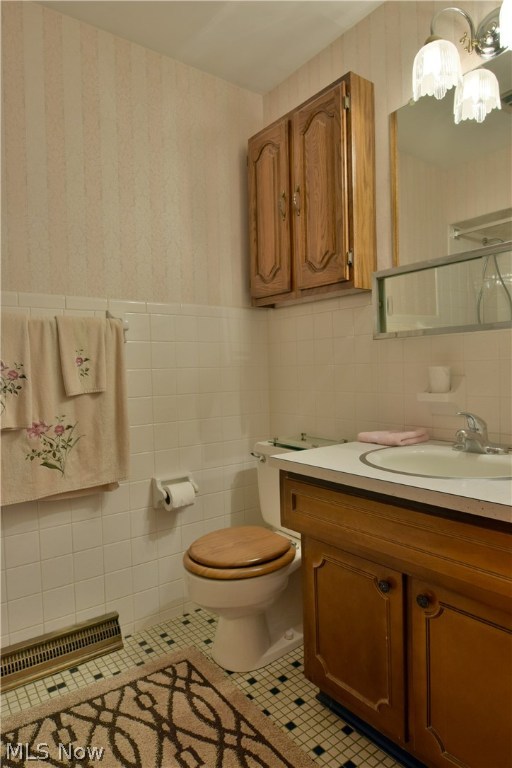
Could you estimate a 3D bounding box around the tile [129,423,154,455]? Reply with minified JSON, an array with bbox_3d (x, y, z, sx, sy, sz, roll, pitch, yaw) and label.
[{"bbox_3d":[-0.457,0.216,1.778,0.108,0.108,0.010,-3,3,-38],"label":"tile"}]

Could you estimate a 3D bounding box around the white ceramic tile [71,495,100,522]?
[{"bbox_3d":[-0.619,0.441,1.638,0.107,0.107,0.009,-3,2,-37],"label":"white ceramic tile"}]

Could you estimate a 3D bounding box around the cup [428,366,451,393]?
[{"bbox_3d":[0.585,-0.013,1.426,0.067,0.084,0.067,-2,1,0],"label":"cup"}]

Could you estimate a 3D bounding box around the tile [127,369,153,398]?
[{"bbox_3d":[-0.468,-0.004,1.790,0.108,0.109,0.010,-3,2,-36],"label":"tile"}]

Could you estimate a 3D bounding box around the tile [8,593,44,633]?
[{"bbox_3d":[-0.781,0.773,1.514,0.107,0.107,0.009,-3,2,-37],"label":"tile"}]

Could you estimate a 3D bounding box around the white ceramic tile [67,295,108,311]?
[{"bbox_3d":[-0.625,-0.296,1.663,0.152,0.044,0.010,-3,1,-36],"label":"white ceramic tile"}]

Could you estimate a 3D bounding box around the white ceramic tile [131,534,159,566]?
[{"bbox_3d":[-0.441,0.649,1.773,0.107,0.107,0.009,-3,2,-37],"label":"white ceramic tile"}]

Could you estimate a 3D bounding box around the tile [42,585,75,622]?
[{"bbox_3d":[-0.703,0.777,1.597,0.108,0.108,0.010,-3,3,-38],"label":"tile"}]

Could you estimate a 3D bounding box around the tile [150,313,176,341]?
[{"bbox_3d":[-0.381,-0.226,1.830,0.108,0.108,0.010,-3,3,-38],"label":"tile"}]

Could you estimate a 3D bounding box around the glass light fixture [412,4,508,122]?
[{"bbox_3d":[0.625,-0.969,1.230,0.200,0.230,0.370,-3,2,-38],"label":"glass light fixture"}]

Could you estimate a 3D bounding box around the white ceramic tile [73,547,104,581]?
[{"bbox_3d":[-0.620,0.669,1.666,0.108,0.108,0.010,-3,1,-36],"label":"white ceramic tile"}]

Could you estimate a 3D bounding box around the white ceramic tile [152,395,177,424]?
[{"bbox_3d":[-0.376,0.103,1.858,0.108,0.109,0.010,-3,2,-36],"label":"white ceramic tile"}]

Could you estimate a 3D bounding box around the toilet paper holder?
[{"bbox_3d":[-0.324,0.444,1.837,0.160,0.120,0.098,-3,2,-36],"label":"toilet paper holder"}]

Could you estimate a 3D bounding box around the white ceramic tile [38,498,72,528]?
[{"bbox_3d":[-0.711,0.449,1.585,0.108,0.108,0.010,-3,3,-38],"label":"white ceramic tile"}]

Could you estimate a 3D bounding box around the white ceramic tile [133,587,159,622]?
[{"bbox_3d":[-0.438,0.882,1.797,0.108,0.108,0.010,-3,1,-36],"label":"white ceramic tile"}]

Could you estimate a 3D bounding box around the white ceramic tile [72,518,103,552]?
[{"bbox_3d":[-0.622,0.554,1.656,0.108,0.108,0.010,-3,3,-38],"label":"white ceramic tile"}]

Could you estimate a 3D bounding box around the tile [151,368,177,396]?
[{"bbox_3d":[-0.375,-0.002,1.825,0.107,0.107,0.009,-3,2,-37],"label":"tile"}]

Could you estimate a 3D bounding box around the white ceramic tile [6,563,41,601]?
[{"bbox_3d":[-0.803,0.682,1.551,0.108,0.109,0.010,-3,2,-36],"label":"white ceramic tile"}]

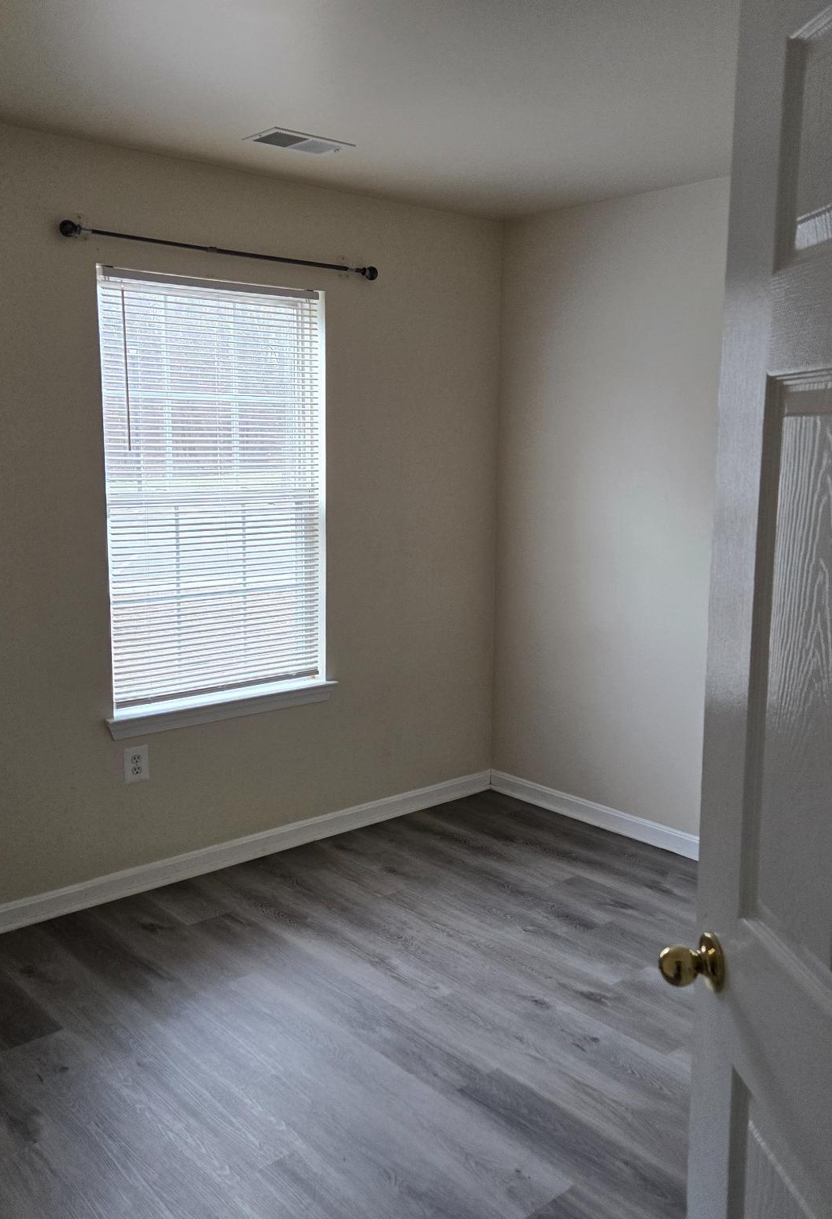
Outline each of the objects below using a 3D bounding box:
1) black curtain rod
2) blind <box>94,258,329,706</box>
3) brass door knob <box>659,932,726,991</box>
[{"bbox_3d":[-0.605,-1.191,3.613,1.218,0.052,0.075,-8,12,-41],"label":"black curtain rod"},{"bbox_3d":[-0.694,-0.405,3.776,0.875,1.440,0.100,-8,12,-41],"label":"blind"},{"bbox_3d":[0.318,0.416,1.266,0.066,0.066,0.066,-1,9,-6],"label":"brass door knob"}]

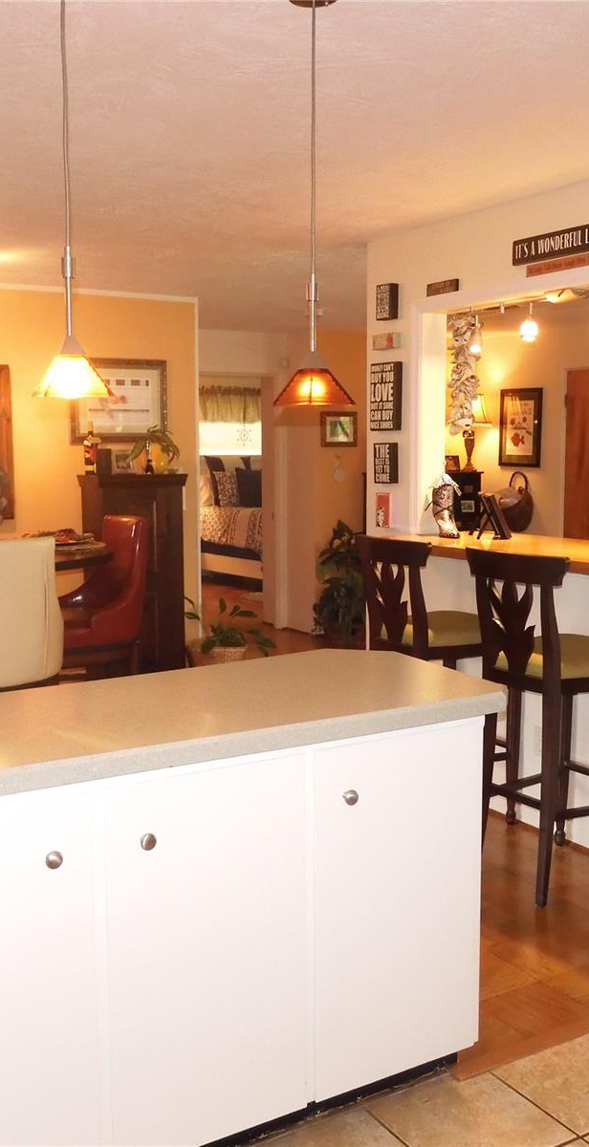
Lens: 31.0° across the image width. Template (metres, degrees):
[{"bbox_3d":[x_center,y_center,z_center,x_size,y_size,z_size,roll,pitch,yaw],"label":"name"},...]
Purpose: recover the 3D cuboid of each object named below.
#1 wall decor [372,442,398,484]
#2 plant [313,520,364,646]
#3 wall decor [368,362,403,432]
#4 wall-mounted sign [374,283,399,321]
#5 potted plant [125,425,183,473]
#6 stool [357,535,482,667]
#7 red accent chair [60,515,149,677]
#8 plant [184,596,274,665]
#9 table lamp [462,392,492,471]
[{"bbox_3d":[0.426,-0.506,4.896,0.045,0.183,0.122,-4,7,-31],"label":"wall decor"},{"bbox_3d":[0.374,0.054,8.414,0.420,0.953,0.420,0,6,0],"label":"plant"},{"bbox_3d":[0.410,-0.783,4.714,0.047,0.290,0.157,-4,7,-32],"label":"wall decor"},{"bbox_3d":[0.410,-1.191,4.670,0.045,0.152,0.096,-4,7,-32],"label":"wall-mounted sign"},{"bbox_3d":[-0.857,-0.758,6.471,0.310,0.305,0.280,-4,7,-31],"label":"potted plant"},{"bbox_3d":[0.560,0.415,4.124,0.512,1.110,0.468,-4,8,-29],"label":"stool"},{"bbox_3d":[-1.175,0.301,5.423,0.630,1.140,0.570,-5,8,-37],"label":"red accent chair"},{"bbox_3d":[-0.383,0.462,6.260,0.490,0.620,0.480,-4,7,-32],"label":"plant"},{"bbox_3d":[1.250,-1.010,7.600,0.340,0.555,0.340,-4,7,-32],"label":"table lamp"}]

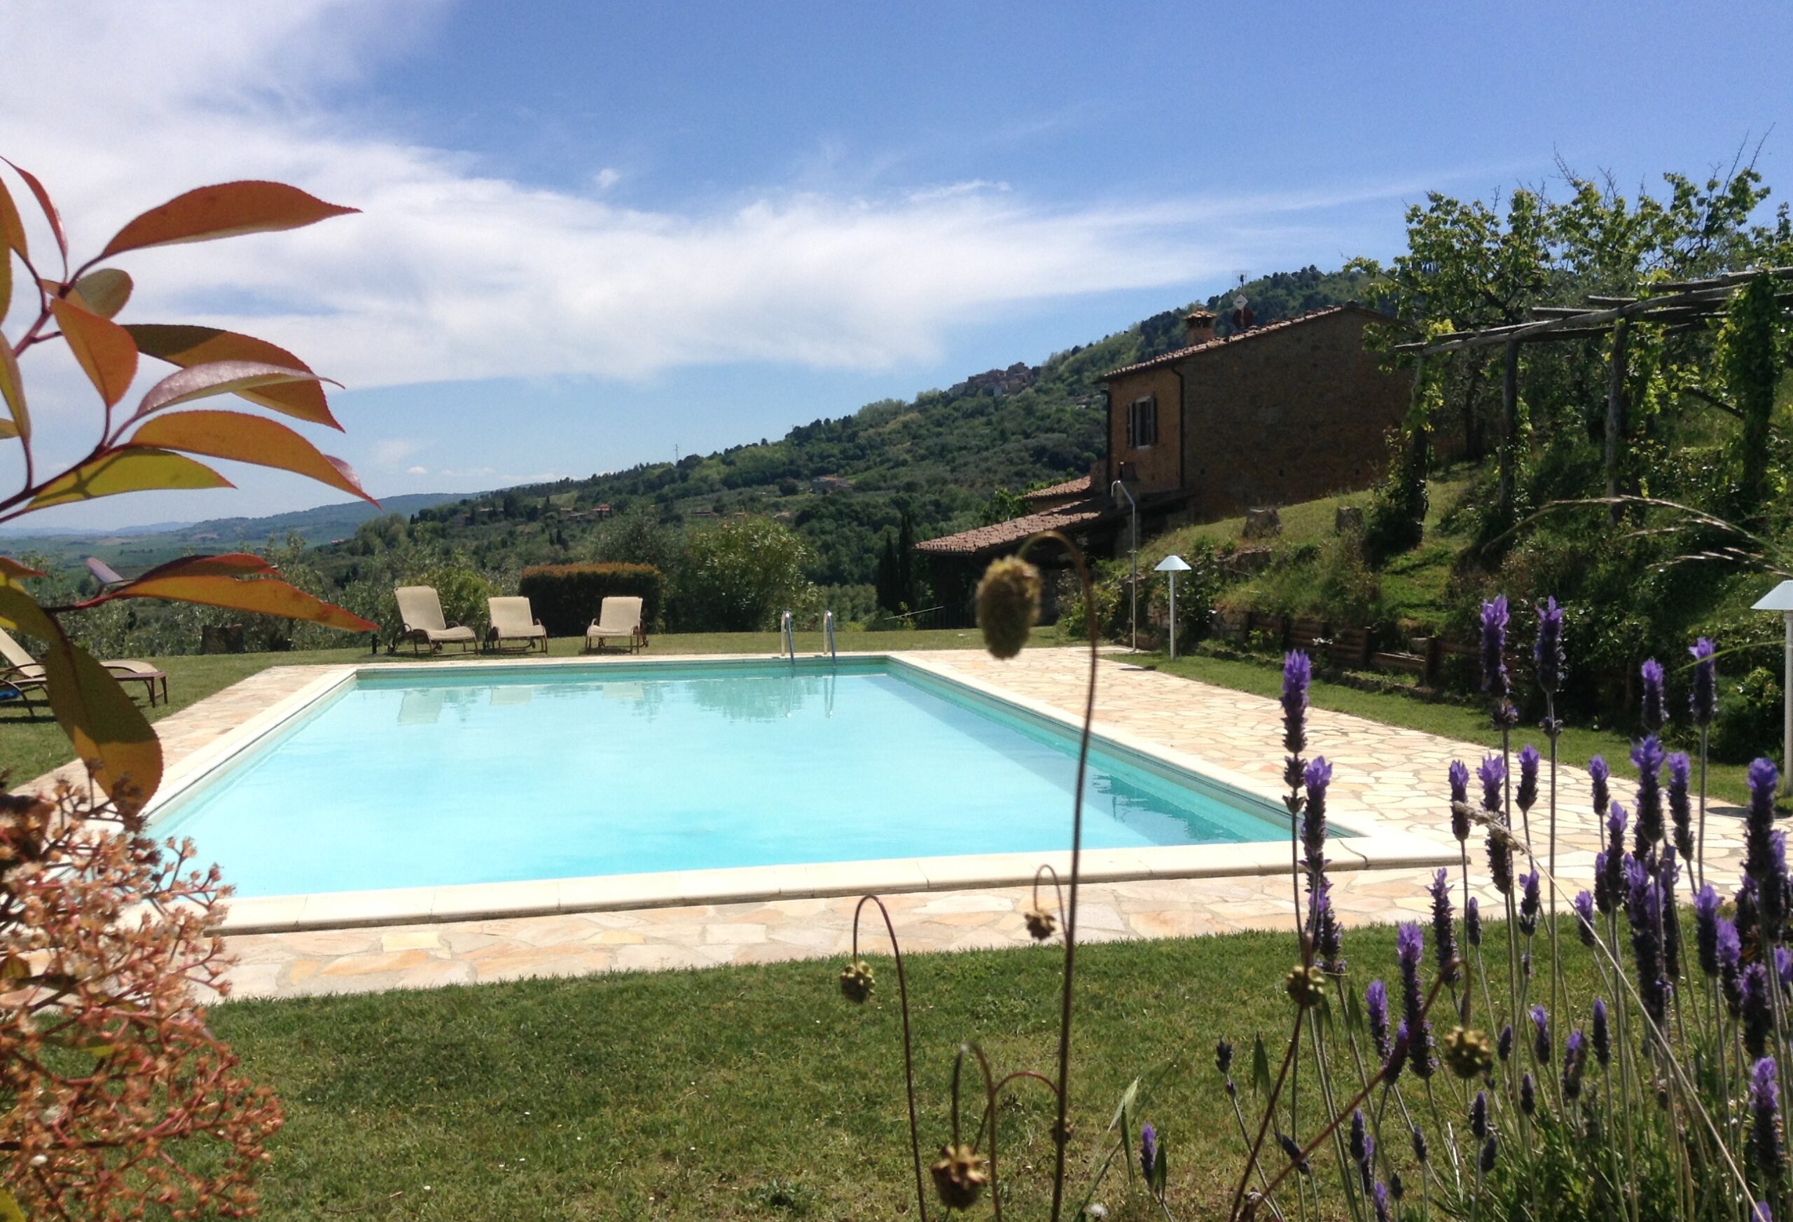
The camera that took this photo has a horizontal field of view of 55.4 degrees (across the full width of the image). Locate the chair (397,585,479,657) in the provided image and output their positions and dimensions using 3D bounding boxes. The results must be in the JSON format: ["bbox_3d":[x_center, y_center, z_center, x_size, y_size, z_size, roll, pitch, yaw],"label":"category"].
[{"bbox_3d":[-6.047,0.121,22.304,0.650,0.820,1.600,-3,3,-34],"label":"chair"}]

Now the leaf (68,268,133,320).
[{"bbox_3d":[-0.280,-0.111,0.600,0.036,0.020,0.025,-3,4,-41],"label":"leaf"}]

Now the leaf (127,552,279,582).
[{"bbox_3d":[-0.243,-0.014,0.600,0.058,0.014,0.024,0,3,12],"label":"leaf"}]

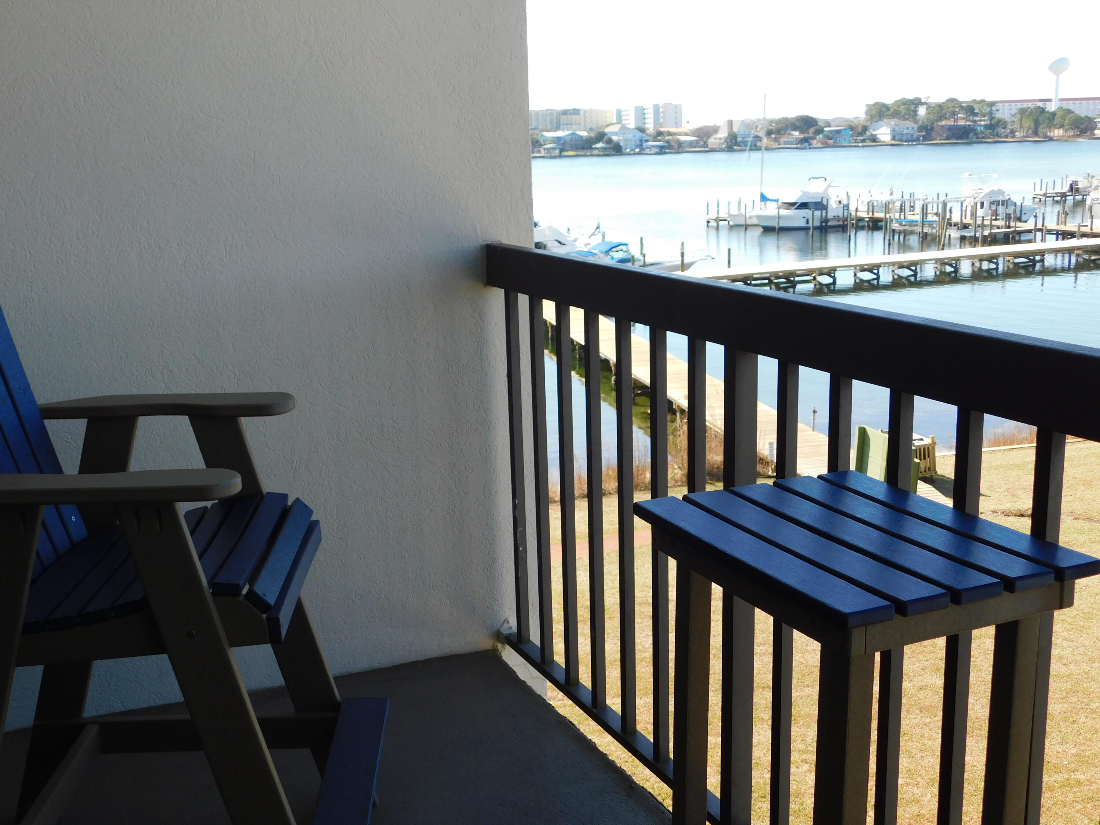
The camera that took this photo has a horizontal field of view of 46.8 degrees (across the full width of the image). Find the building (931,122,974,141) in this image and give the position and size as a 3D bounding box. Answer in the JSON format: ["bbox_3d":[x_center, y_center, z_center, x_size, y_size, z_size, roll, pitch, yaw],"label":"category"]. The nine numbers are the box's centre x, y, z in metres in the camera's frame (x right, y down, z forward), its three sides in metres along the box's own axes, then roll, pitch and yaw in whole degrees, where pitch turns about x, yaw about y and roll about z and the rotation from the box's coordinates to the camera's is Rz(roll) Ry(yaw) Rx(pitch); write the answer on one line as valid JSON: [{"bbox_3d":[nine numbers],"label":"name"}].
[{"bbox_3d":[143.407,-99.923,452.410,11.137,6.078,8.567,-6,13,-20],"label":"building"}]

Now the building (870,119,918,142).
[{"bbox_3d":[122.169,-100.016,451.171,11.947,7.357,11.028,-6,13,-20],"label":"building"}]

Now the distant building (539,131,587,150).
[{"bbox_3d":[4.697,-93.470,437.093,14.222,6.329,9.318,-5,13,-17],"label":"distant building"}]

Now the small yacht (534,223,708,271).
[{"bbox_3d":[5.349,-10.076,82.826,10.400,2.900,3.400,-4,13,-10],"label":"small yacht"}]

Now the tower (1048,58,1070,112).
[{"bbox_3d":[257.832,-162.173,646.340,11.500,35.481,11.500,3,14,21],"label":"tower"}]

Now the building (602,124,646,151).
[{"bbox_3d":[25.811,-94.502,437.158,10.861,8.692,11.849,-5,13,-17],"label":"building"}]

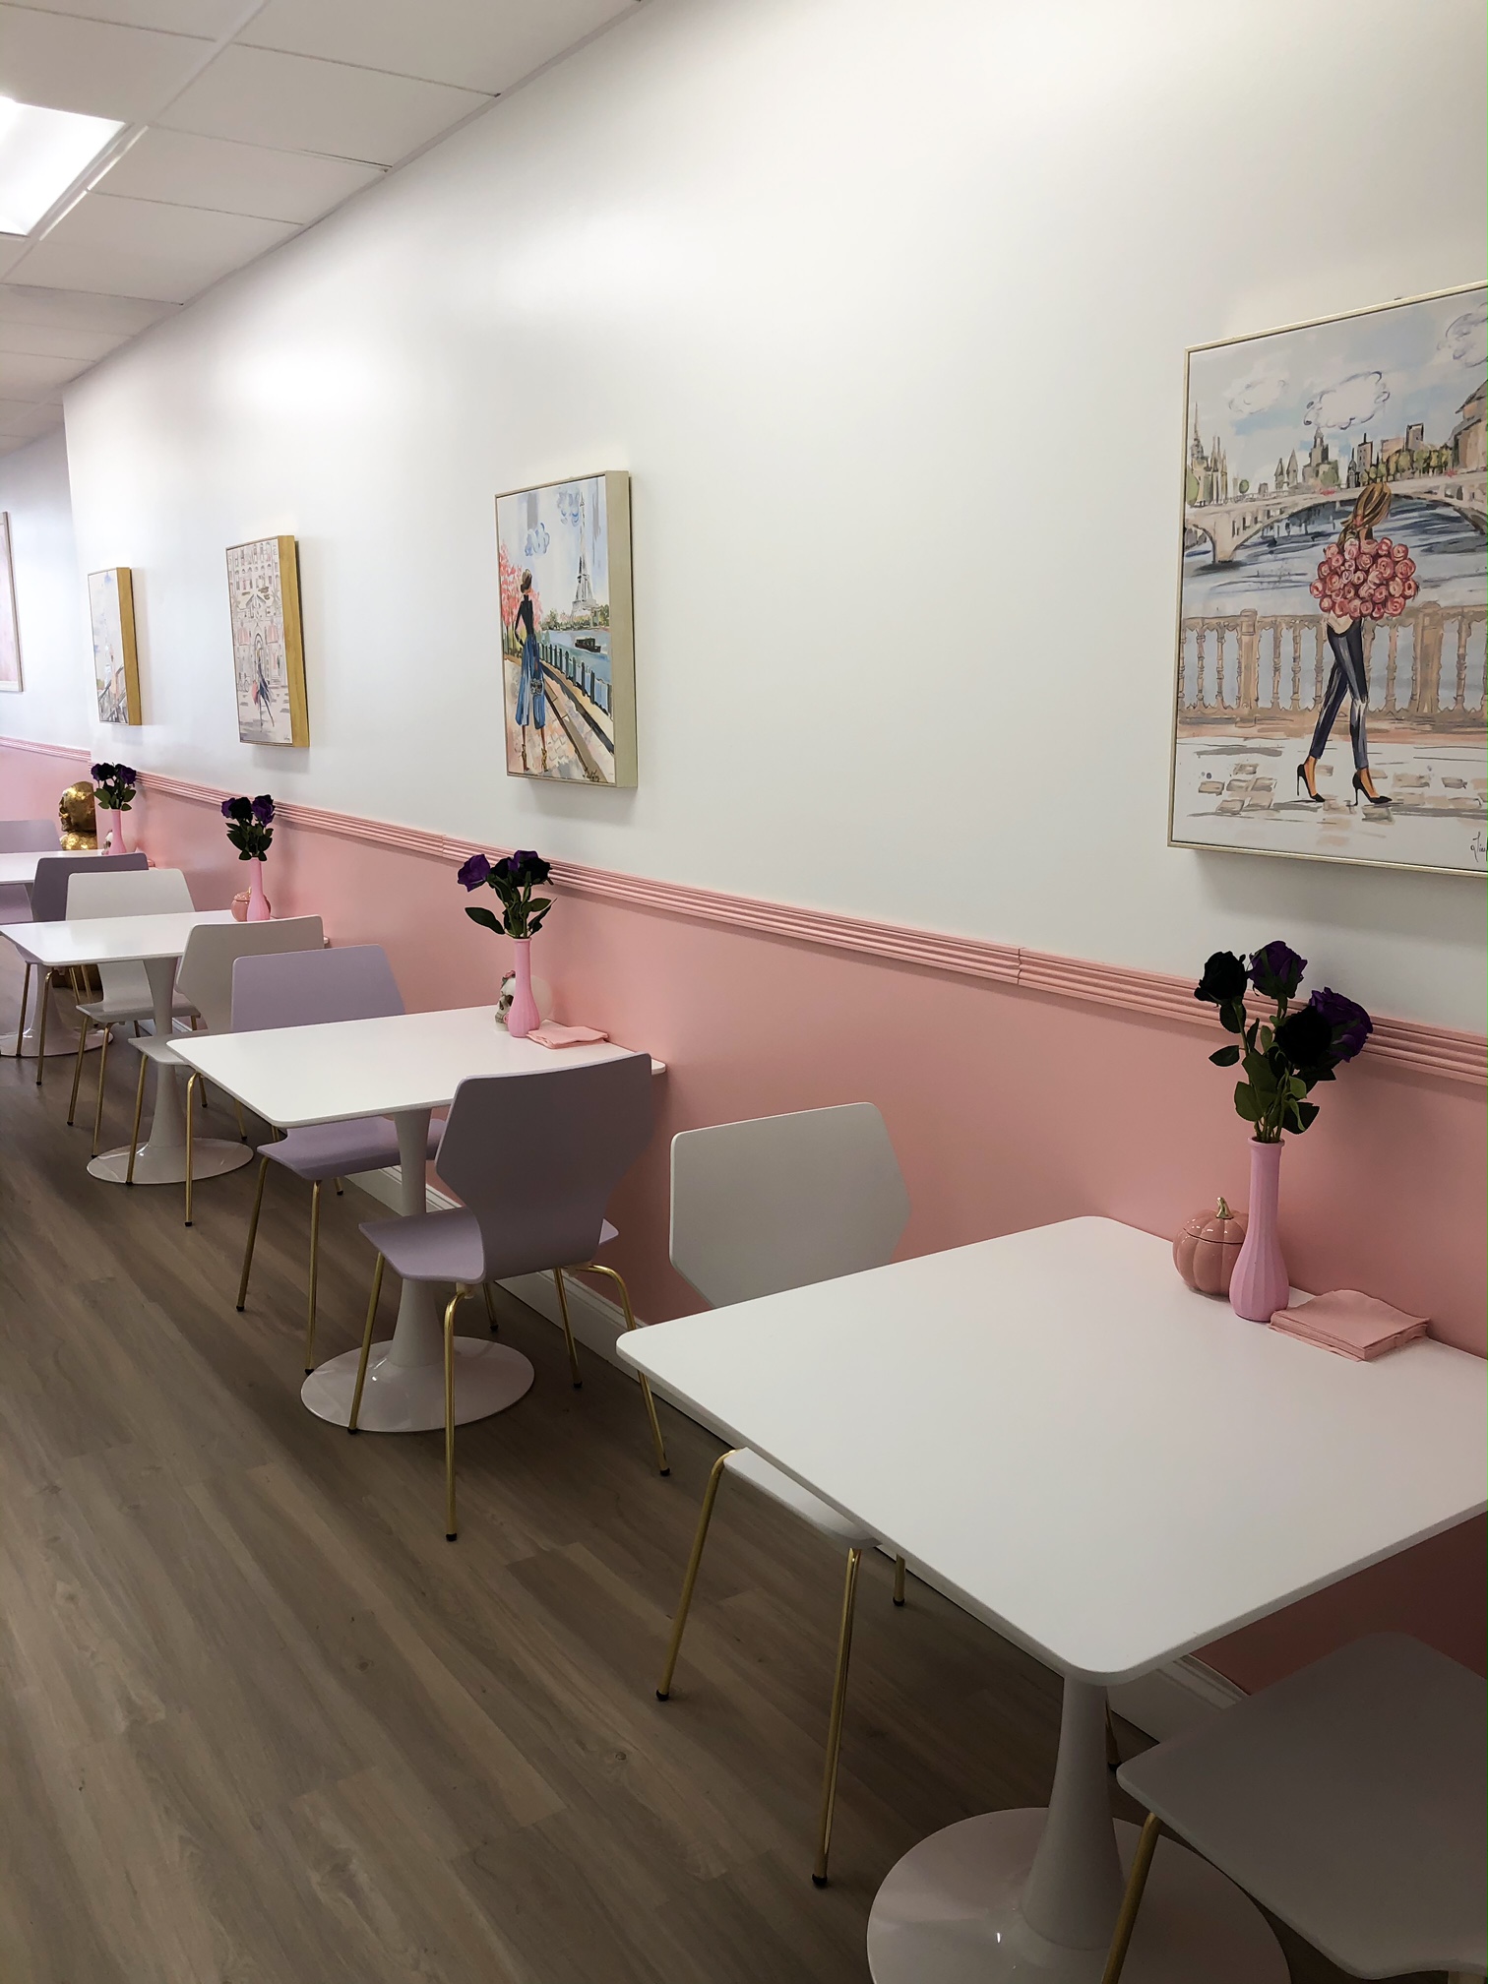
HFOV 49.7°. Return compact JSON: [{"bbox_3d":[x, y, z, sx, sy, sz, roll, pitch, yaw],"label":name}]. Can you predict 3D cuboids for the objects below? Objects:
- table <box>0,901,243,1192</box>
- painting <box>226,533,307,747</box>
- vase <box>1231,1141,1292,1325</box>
[{"bbox_3d":[-1.804,0.186,5.031,0.809,0.752,0.809,-7,13,-31],"label":"table"},{"bbox_3d":[-1.487,-1.083,5.008,0.048,0.614,0.503,-8,14,-33],"label":"painting"},{"bbox_3d":[0.635,0.289,1.958,0.071,0.219,0.071,-8,13,-34],"label":"vase"}]

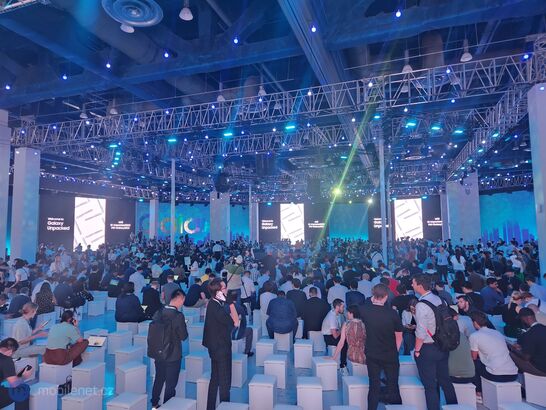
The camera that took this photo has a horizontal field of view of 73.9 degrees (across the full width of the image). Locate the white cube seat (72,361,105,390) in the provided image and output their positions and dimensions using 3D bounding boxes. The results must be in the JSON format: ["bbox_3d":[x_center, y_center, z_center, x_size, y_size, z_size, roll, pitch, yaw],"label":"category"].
[{"bbox_3d":[-2.766,2.622,5.457,0.310,0.385,0.310,-2,-5,15],"label":"white cube seat"}]

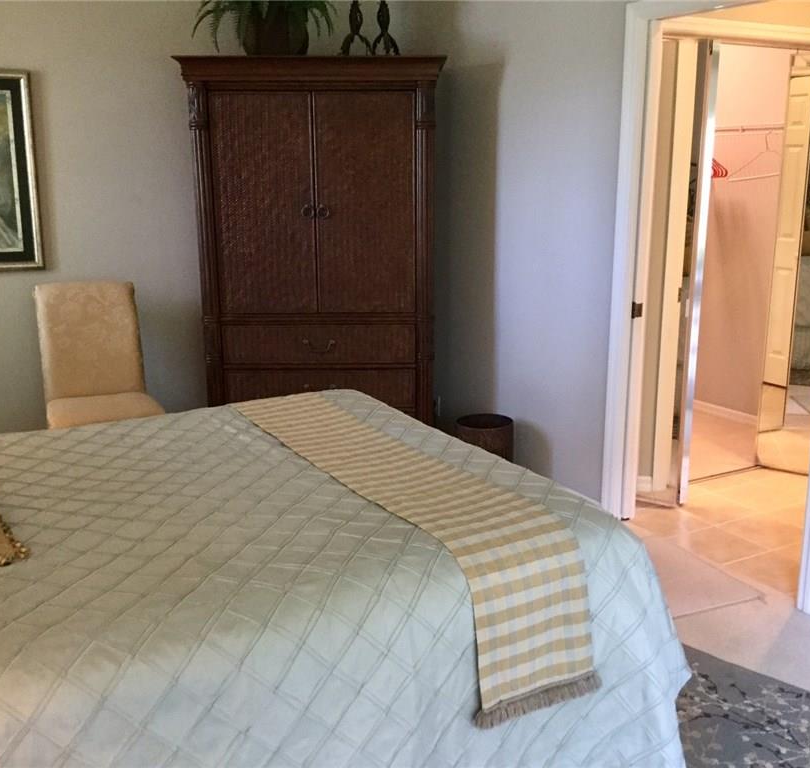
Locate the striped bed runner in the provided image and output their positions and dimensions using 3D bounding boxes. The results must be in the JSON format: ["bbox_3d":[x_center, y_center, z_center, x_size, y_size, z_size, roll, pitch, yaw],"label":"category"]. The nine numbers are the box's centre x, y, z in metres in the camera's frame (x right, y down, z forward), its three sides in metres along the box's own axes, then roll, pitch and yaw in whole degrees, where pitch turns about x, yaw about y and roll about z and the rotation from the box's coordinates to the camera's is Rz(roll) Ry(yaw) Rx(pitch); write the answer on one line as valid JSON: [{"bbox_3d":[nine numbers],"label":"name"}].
[{"bbox_3d":[-0.105,0.366,2.591,0.337,0.355,1.586,-7,14,-29],"label":"striped bed runner"}]

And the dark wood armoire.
[{"bbox_3d":[-0.437,-0.552,4.651,1.215,2.024,0.600,0,13,-2],"label":"dark wood armoire"}]

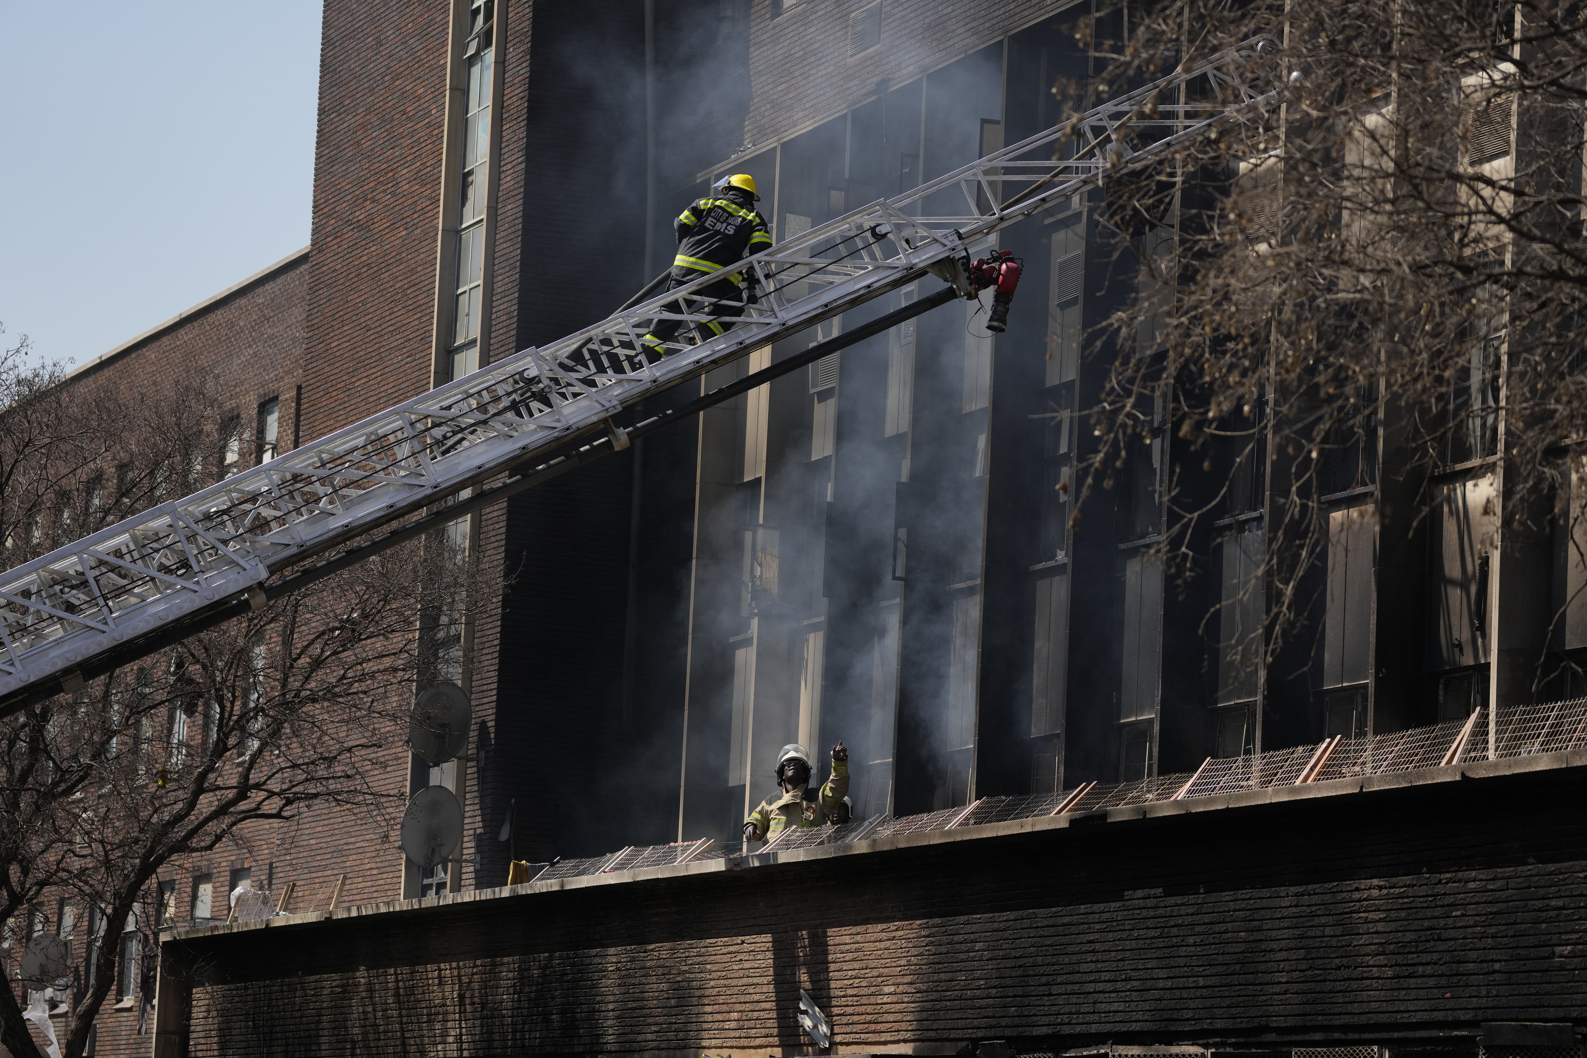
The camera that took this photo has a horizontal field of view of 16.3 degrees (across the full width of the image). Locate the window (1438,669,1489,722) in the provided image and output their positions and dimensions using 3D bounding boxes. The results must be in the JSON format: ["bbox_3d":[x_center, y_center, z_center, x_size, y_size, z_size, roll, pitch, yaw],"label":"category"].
[{"bbox_3d":[4.935,1.351,40.647,0.080,0.650,0.850,5,-8,-20],"label":"window"}]

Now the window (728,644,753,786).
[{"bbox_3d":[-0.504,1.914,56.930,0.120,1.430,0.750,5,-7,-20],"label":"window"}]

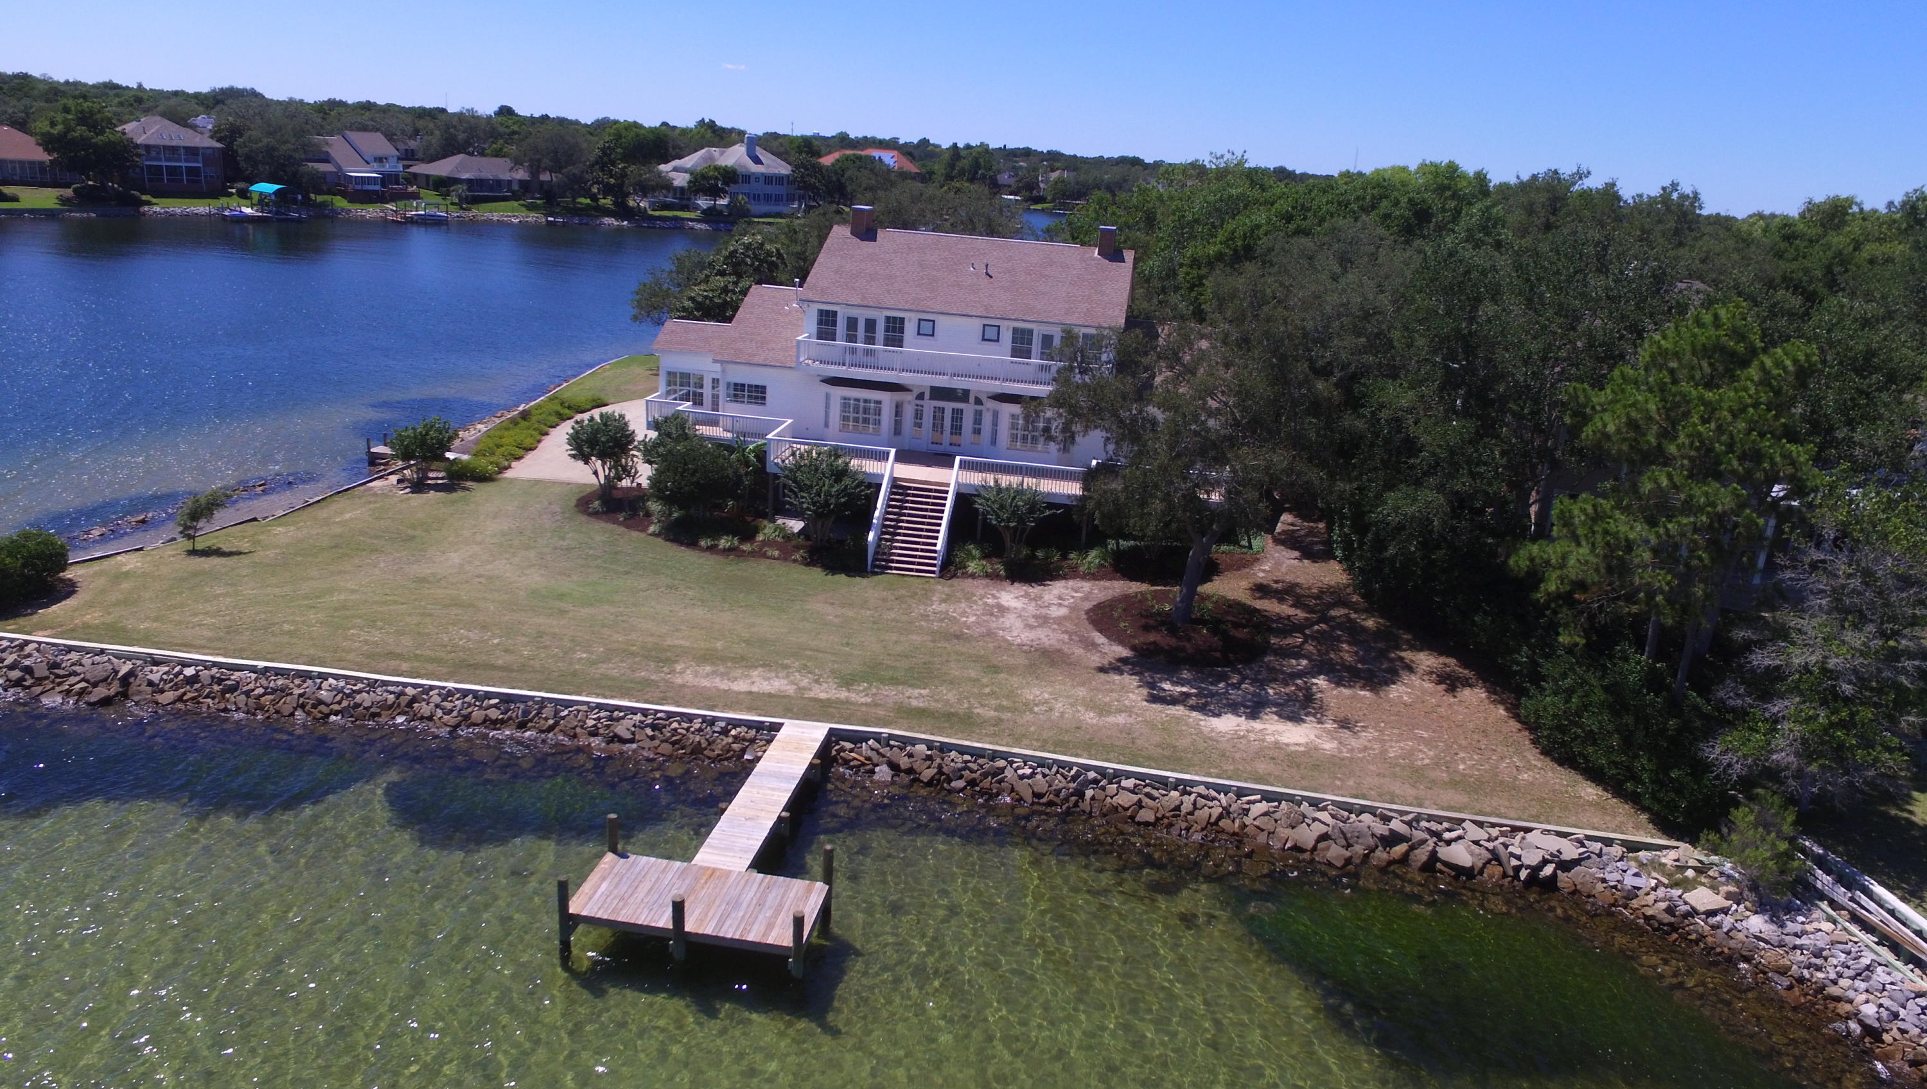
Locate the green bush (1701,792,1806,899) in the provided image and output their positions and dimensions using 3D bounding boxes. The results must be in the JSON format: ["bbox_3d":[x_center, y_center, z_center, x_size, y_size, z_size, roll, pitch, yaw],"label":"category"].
[{"bbox_3d":[18.500,7.072,26.083,2.050,2.100,2.000,6,20,7],"label":"green bush"}]

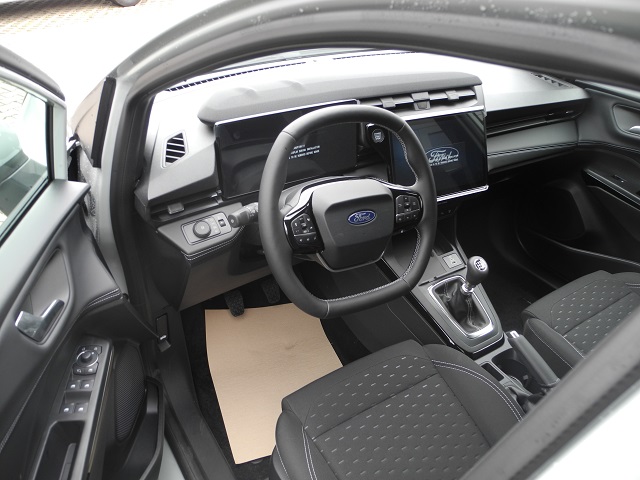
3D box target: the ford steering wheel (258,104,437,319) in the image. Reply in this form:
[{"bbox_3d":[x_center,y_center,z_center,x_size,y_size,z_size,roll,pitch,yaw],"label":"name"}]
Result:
[{"bbox_3d":[0.051,-0.053,0.933,0.370,0.362,0.110,-16,12,-30],"label":"ford steering wheel"}]

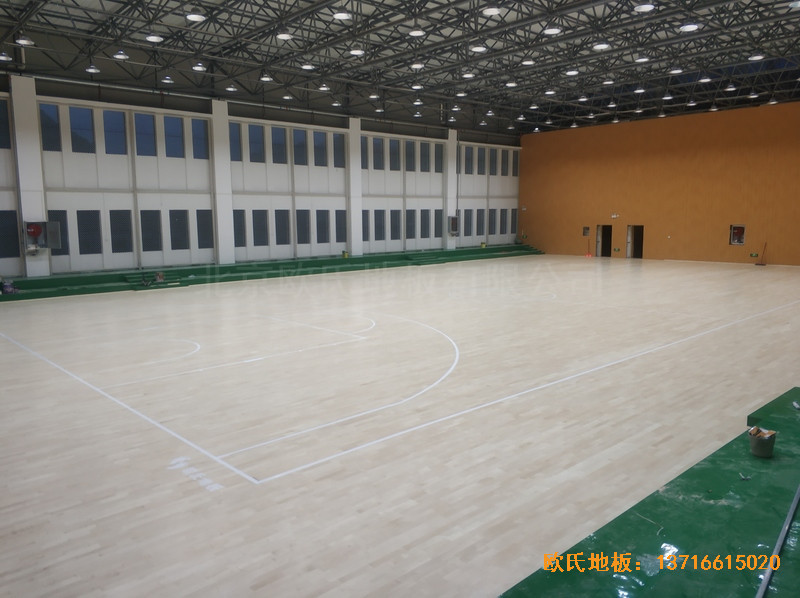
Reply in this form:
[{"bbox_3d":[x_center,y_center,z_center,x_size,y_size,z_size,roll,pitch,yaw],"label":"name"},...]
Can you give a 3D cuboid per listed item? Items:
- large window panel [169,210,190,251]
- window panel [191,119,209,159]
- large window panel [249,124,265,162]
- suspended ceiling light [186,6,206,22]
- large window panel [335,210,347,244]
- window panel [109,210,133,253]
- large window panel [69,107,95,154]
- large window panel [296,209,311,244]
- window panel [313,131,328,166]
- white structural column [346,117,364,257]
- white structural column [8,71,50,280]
[{"bbox_3d":[-9.511,-2.970,26.911,0.823,1.685,0.100,-8,10,-43],"label":"large window panel"},{"bbox_3d":[-8.883,-7.131,27.907,0.777,1.693,0.100,-8,10,-43],"label":"window panel"},{"bbox_3d":[-6.559,-7.088,28.589,0.770,1.660,0.100,-8,11,-43],"label":"large window panel"},{"bbox_3d":[-5.107,-7.152,15.582,0.470,0.280,0.470,-8,10,-43],"label":"suspended ceiling light"},{"bbox_3d":[-3.148,-3.926,33.747,0.795,1.715,0.100,-8,10,-43],"label":"large window panel"},{"bbox_3d":[-11.279,-2.725,25.272,0.831,1.701,0.100,-8,10,-43],"label":"window panel"},{"bbox_3d":[-12.485,-6.618,24.555,0.879,1.722,0.100,-8,10,-43],"label":"large window panel"},{"bbox_3d":[-4.761,-3.547,30.747,0.760,1.660,0.100,-8,11,-43],"label":"large window panel"},{"bbox_3d":[-4.067,-7.666,31.896,0.830,1.720,0.100,-8,10,-43],"label":"window panel"},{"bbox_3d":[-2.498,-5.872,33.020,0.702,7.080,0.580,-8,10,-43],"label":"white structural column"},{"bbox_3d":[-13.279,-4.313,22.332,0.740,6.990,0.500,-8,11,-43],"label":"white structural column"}]

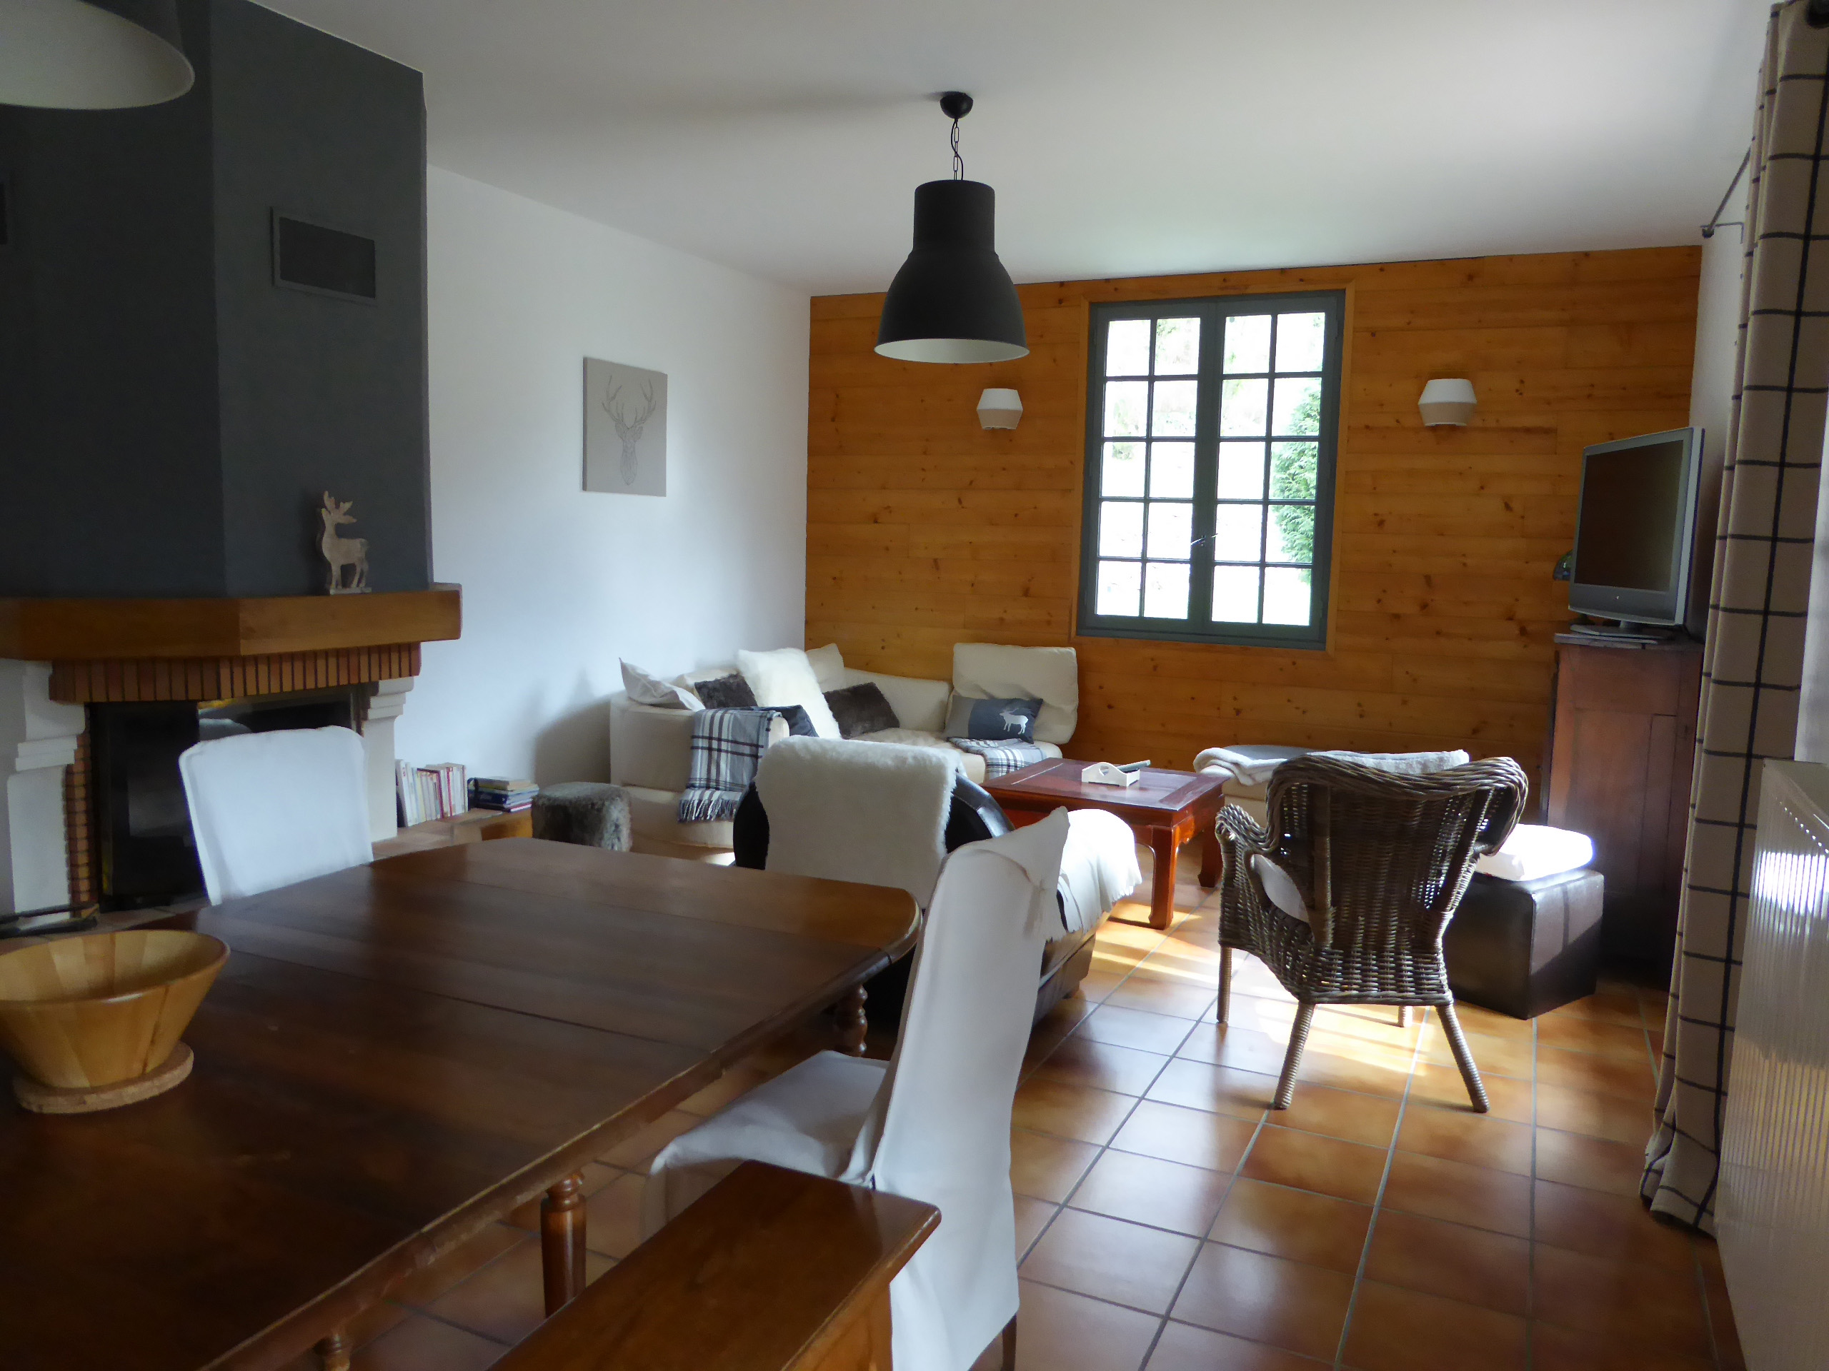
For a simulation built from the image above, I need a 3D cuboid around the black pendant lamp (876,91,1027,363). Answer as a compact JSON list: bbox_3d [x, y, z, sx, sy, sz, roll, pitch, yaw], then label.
[{"bbox_3d":[0.122,-1.383,3.955,0.470,0.751,0.470,1,7,0],"label":"black pendant lamp"}]

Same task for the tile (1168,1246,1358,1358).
[{"bbox_3d":[0.670,1.171,2.519,0.295,0.010,0.295,4,7,25],"label":"tile"}]

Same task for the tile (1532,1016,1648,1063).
[{"bbox_3d":[2.005,1.038,3.897,0.295,0.010,0.295,4,7,25],"label":"tile"}]

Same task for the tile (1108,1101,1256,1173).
[{"bbox_3d":[0.658,1.093,3.194,0.295,0.010,0.295,4,7,25],"label":"tile"}]

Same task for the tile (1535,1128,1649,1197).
[{"bbox_3d":[1.630,1.140,3.116,0.300,0.010,0.300,5,8,25],"label":"tile"}]

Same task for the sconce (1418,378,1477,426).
[{"bbox_3d":[2.467,-1.311,6.114,0.253,0.215,0.120,4,7,25],"label":"sconce"}]

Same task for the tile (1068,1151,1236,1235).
[{"bbox_3d":[0.530,1.130,2.941,0.298,0.012,0.298,4,7,25],"label":"tile"}]

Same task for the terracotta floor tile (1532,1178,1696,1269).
[{"bbox_3d":[1.481,1.154,2.805,0.295,0.010,0.295,4,7,25],"label":"terracotta floor tile"}]

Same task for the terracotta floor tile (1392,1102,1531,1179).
[{"bbox_3d":[1.349,1.114,3.234,0.298,0.012,0.298,4,7,25],"label":"terracotta floor tile"}]

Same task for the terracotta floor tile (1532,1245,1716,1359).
[{"bbox_3d":[1.350,1.183,2.532,0.295,0.010,0.295,4,7,25],"label":"terracotta floor tile"}]

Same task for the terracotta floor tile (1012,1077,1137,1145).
[{"bbox_3d":[0.388,1.081,3.348,0.298,0.012,0.298,4,7,25],"label":"terracotta floor tile"}]

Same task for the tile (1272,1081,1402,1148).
[{"bbox_3d":[1.073,1.093,3.364,0.298,0.012,0.298,4,7,25],"label":"tile"}]

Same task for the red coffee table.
[{"bbox_3d":[0.778,0.617,5.320,0.777,0.461,0.700,5,8,27],"label":"red coffee table"}]

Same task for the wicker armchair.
[{"bbox_3d":[1.191,0.605,3.617,0.645,0.912,0.697,1,7,-1],"label":"wicker armchair"}]

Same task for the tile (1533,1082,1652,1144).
[{"bbox_3d":[1.743,1.096,3.351,0.295,0.010,0.295,4,7,25],"label":"tile"}]

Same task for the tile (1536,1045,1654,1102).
[{"bbox_3d":[1.892,1.076,3.657,0.298,0.012,0.298,4,7,25],"label":"tile"}]

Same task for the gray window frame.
[{"bbox_3d":[1.469,-1.070,6.655,1.261,1.710,0.090,5,8,25],"label":"gray window frame"}]

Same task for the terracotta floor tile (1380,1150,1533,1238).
[{"bbox_3d":[1.221,1.148,2.972,0.300,0.010,0.300,5,8,25],"label":"terracotta floor tile"}]

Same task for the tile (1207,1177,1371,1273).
[{"bbox_3d":[0.801,1.143,2.792,0.295,0.010,0.295,4,7,25],"label":"tile"}]

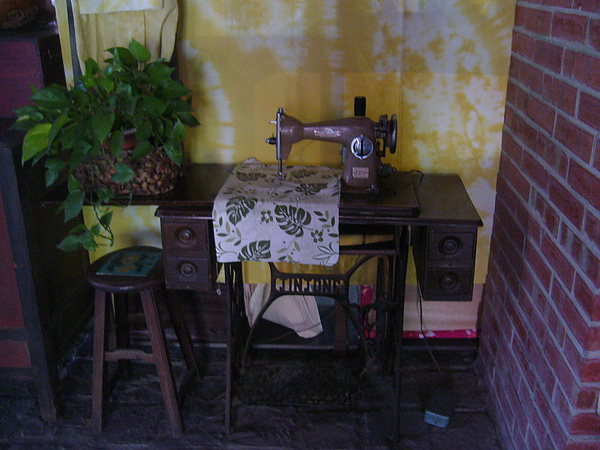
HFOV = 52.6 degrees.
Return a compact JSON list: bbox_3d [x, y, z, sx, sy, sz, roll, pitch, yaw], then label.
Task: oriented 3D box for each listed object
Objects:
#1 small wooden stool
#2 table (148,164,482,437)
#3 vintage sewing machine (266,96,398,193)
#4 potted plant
[{"bbox_3d":[-0.519,0.377,2.004,0.310,0.515,0.325,2,22,5],"label":"small wooden stool"},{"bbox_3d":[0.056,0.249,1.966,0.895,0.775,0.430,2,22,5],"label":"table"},{"bbox_3d":[0.093,-0.255,1.806,0.387,0.270,0.190,2,22,5],"label":"vintage sewing machine"},{"bbox_3d":[-0.563,-0.258,1.782,0.535,0.550,0.420,2,22,5],"label":"potted plant"}]

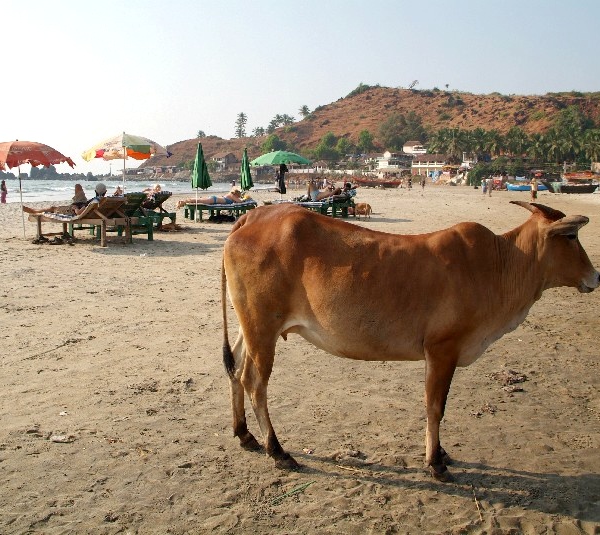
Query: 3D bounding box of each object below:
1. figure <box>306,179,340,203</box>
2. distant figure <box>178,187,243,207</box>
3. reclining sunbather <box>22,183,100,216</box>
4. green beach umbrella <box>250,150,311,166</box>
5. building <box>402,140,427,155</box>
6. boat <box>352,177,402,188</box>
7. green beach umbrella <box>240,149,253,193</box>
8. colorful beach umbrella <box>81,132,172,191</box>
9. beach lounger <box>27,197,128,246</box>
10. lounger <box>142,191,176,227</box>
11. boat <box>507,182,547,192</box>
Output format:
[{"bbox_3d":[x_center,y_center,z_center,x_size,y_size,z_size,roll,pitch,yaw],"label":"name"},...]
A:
[{"bbox_3d":[0.660,-2.162,16.866,0.980,0.641,0.500,0,9,0],"label":"figure"},{"bbox_3d":[-2.282,-1.820,15.401,1.760,0.484,0.500,0,9,0],"label":"distant figure"},{"bbox_3d":[-4.439,-1.283,11.441,1.700,0.660,0.600,5,9,26],"label":"reclining sunbather"},{"bbox_3d":[-0.600,-2.807,19.601,2.030,1.989,2.030,0,9,0],"label":"green beach umbrella"},{"bbox_3d":[38.336,-40.598,204.211,8.200,4.700,7.000,0,8,-6],"label":"building"},{"bbox_3d":[11.757,-12.856,91.102,7.600,1.728,1.900,0,9,0],"label":"boat"},{"bbox_3d":[-1.716,-2.728,19.412,0.460,2.250,0.460,1,8,0],"label":"green beach umbrella"},{"bbox_3d":[-4.030,-2.058,14.151,2.130,2.198,2.130,0,9,0],"label":"colorful beach umbrella"},{"bbox_3d":[-4.142,-0.922,11.545,2.100,0.920,0.720,5,9,26],"label":"beach lounger"},{"bbox_3d":[-3.987,-1.417,14.908,2.050,0.920,0.720,4,9,22],"label":"lounger"},{"bbox_3d":[27.773,-9.700,72.363,6.100,1.075,1.700,0,9,0],"label":"boat"}]

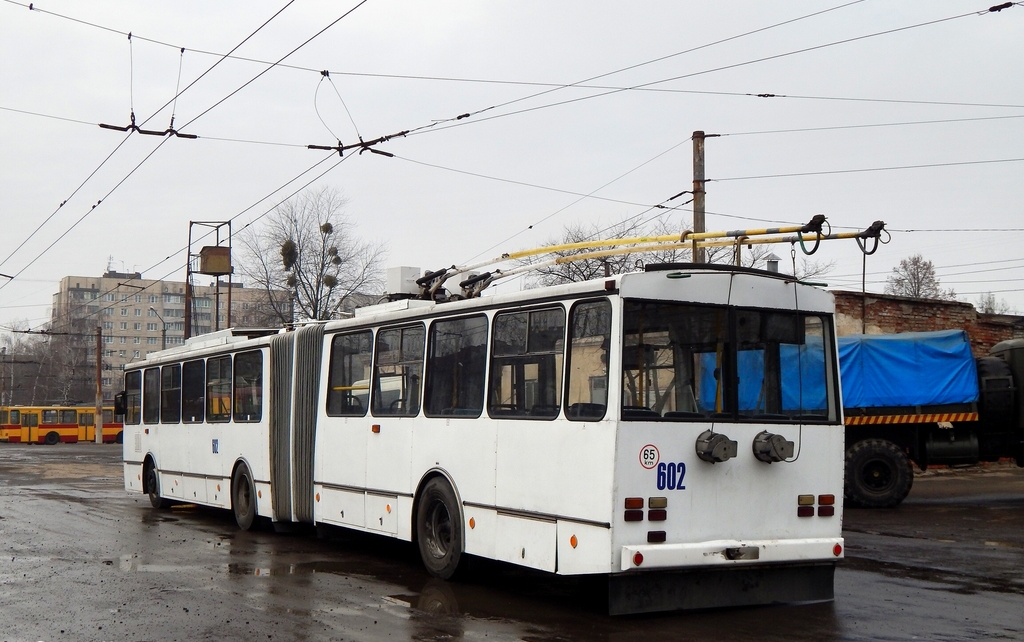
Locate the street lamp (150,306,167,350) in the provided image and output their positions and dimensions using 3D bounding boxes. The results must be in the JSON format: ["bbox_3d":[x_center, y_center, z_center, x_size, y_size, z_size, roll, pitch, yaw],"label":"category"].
[{"bbox_3d":[-28.726,4.437,102.563,1.500,11.339,0.350,2,-5,-17],"label":"street lamp"}]

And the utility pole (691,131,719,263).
[{"bbox_3d":[4.978,-0.350,33.635,0.330,9.459,0.330,0,-4,0],"label":"utility pole"}]

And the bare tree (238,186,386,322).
[{"bbox_3d":[-12.062,-0.163,75.386,8.900,15.916,8.400,1,-4,0],"label":"bare tree"}]

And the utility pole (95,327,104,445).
[{"bbox_3d":[-32.621,5.119,100.641,0.420,9.188,0.420,-1,-4,0],"label":"utility pole"}]

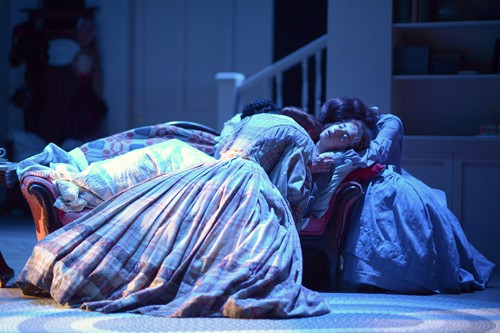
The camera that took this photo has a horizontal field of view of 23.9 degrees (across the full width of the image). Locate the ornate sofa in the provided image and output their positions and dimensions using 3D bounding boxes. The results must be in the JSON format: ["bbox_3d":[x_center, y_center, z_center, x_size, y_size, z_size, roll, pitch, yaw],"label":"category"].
[{"bbox_3d":[-0.252,0.159,5.979,1.800,0.800,0.750,1,2,0],"label":"ornate sofa"}]

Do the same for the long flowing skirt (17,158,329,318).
[{"bbox_3d":[-0.363,0.276,5.142,1.300,0.620,0.820,1,2,12],"label":"long flowing skirt"}]

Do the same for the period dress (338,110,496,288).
[{"bbox_3d":[0.818,0.163,5.929,0.760,0.820,0.740,1,2,6],"label":"period dress"}]

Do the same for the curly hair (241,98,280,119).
[{"bbox_3d":[0.053,-0.272,6.094,0.210,0.180,0.220,0,2,-30],"label":"curly hair"}]

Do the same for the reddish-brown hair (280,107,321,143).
[{"bbox_3d":[0.250,-0.192,5.747,0.210,0.200,0.230,2,2,37],"label":"reddish-brown hair"}]

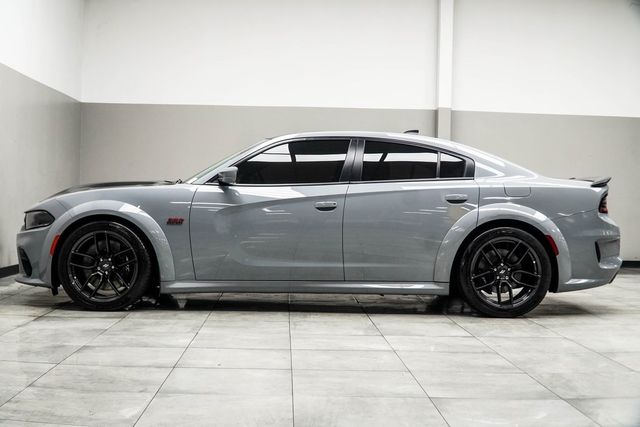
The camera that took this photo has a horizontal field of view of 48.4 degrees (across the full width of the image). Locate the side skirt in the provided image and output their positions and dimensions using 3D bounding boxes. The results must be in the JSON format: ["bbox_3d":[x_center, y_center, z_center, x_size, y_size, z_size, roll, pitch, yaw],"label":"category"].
[{"bbox_3d":[-0.115,0.570,5.505,2.214,0.108,0.130,1,1,-1],"label":"side skirt"}]

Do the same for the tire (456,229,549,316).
[{"bbox_3d":[1.414,0.449,5.631,0.706,0.698,0.300,1,1,-1],"label":"tire"}]

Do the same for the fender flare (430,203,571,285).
[{"bbox_3d":[1.408,0.239,5.547,1.077,0.649,0.200,1,1,-1],"label":"fender flare"}]

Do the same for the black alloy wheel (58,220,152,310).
[{"bbox_3d":[-1.642,0.400,5.564,0.706,0.698,0.300,1,1,-1],"label":"black alloy wheel"}]

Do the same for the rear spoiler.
[{"bbox_3d":[2.221,-0.271,6.456,0.361,0.111,1.440,1,1,-1],"label":"rear spoiler"}]

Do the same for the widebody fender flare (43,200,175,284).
[{"bbox_3d":[-1.636,0.220,5.491,1.047,0.641,0.220,1,1,-1],"label":"widebody fender flare"}]

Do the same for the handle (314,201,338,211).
[{"bbox_3d":[0.050,-0.062,5.497,0.185,0.077,0.060,1,1,-1],"label":"handle"}]

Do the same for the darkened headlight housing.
[{"bbox_3d":[-2.248,0.053,5.709,0.367,0.157,0.410,1,1,-1],"label":"darkened headlight housing"}]

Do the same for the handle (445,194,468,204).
[{"bbox_3d":[1.057,-0.109,5.513,0.187,0.077,0.060,1,1,-1],"label":"handle"}]

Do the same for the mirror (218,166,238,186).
[{"bbox_3d":[-0.702,-0.284,5.462,0.153,0.153,0.220,1,1,-1],"label":"mirror"}]

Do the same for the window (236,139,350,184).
[{"bbox_3d":[-0.210,-0.417,5.655,0.905,0.377,0.180,1,1,-1],"label":"window"}]

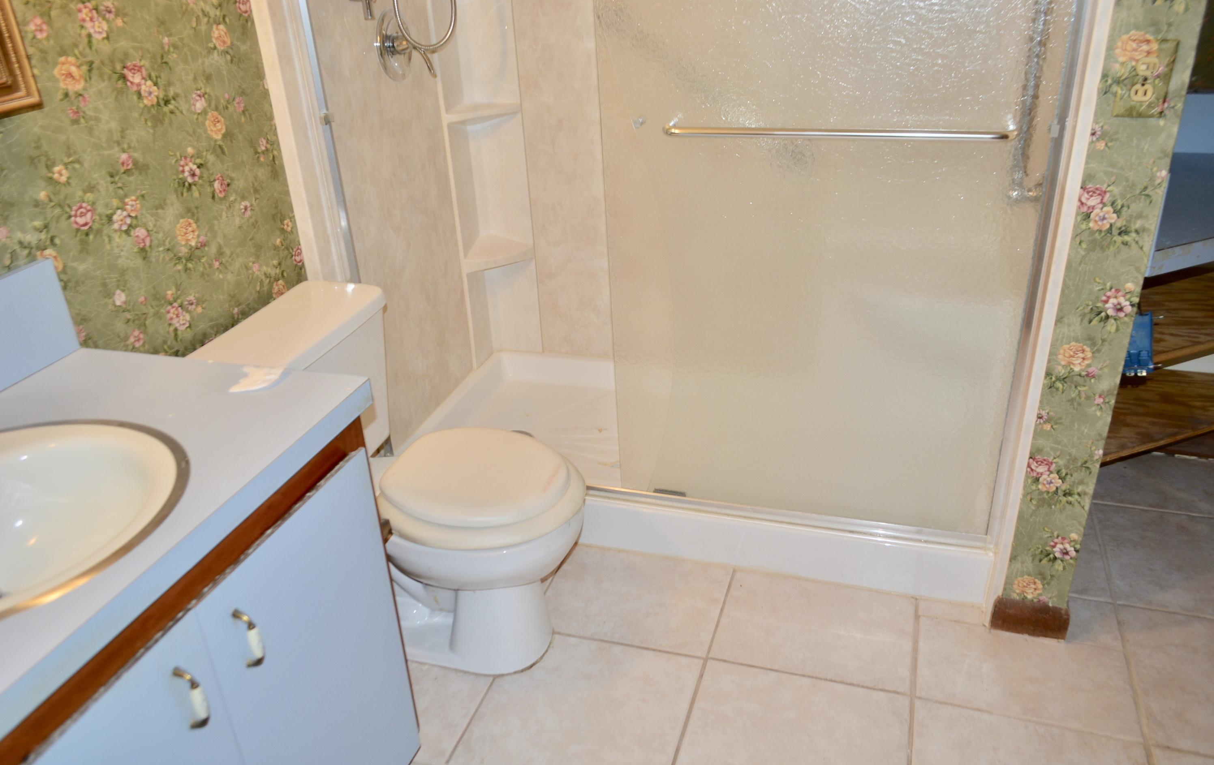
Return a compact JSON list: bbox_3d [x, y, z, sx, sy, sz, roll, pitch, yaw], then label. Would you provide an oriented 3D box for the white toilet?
[{"bbox_3d":[-0.397,0.229,1.887,0.735,0.690,0.520,6,28,18],"label":"white toilet"}]

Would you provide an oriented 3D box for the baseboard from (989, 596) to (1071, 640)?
[{"bbox_3d":[0.883,0.489,1.902,0.149,0.088,0.017,6,28,18],"label":"baseboard"}]

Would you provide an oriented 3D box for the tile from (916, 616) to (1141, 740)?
[{"bbox_3d":[0.829,0.587,1.822,0.400,0.010,0.240,6,28,18],"label":"tile"}]

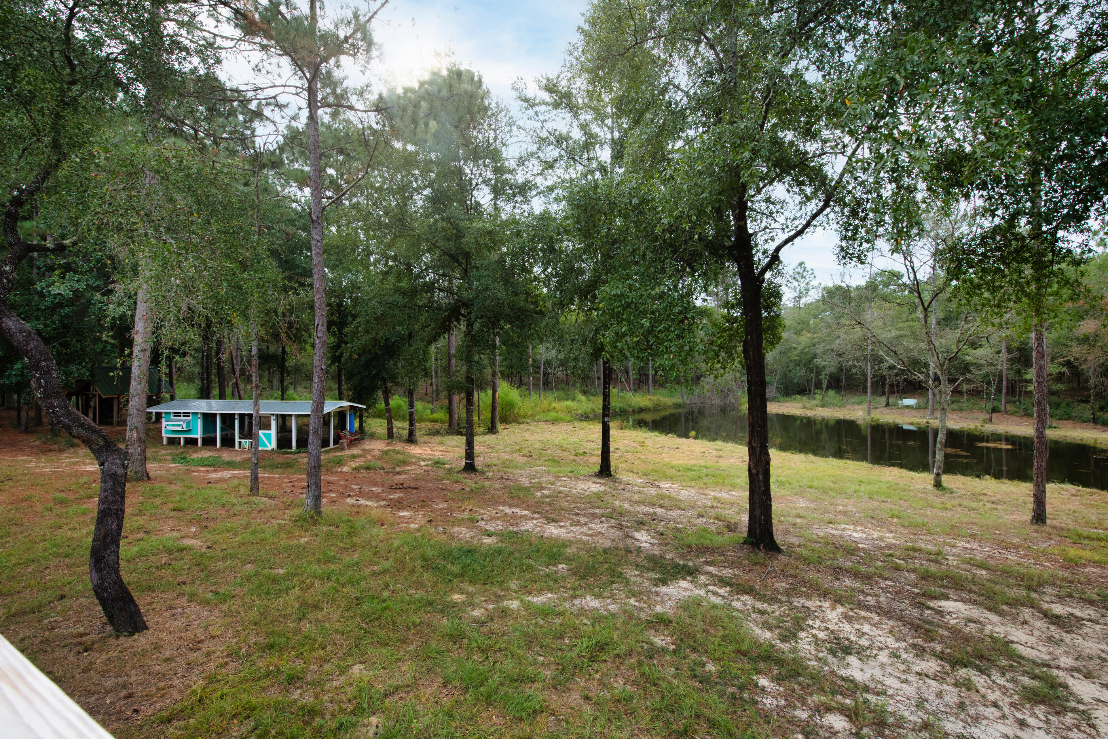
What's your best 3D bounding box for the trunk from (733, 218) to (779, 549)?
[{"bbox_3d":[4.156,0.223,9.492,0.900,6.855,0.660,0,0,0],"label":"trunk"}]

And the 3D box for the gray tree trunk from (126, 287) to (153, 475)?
[{"bbox_3d":[-15.884,0.481,17.700,0.600,7.540,0.560,2,0,-42],"label":"gray tree trunk"}]

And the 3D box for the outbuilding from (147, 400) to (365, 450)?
[{"bbox_3d":[-15.260,2.730,23.910,9.760,2.280,3.470,0,0,9],"label":"outbuilding"}]

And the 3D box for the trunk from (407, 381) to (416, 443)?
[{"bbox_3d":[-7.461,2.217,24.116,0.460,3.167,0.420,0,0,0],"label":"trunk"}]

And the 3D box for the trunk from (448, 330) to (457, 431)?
[{"bbox_3d":[-7.088,0.757,32.300,0.550,7.090,0.520,0,0,-12],"label":"trunk"}]

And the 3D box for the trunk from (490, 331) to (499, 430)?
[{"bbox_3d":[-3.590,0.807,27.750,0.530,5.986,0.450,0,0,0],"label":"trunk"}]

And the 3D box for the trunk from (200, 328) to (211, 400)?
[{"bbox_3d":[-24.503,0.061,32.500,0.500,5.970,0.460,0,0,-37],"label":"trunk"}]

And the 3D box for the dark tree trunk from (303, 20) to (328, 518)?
[{"bbox_3d":[-6.834,-2.883,13.250,0.520,14.260,0.460,0,0,-27],"label":"dark tree trunk"}]

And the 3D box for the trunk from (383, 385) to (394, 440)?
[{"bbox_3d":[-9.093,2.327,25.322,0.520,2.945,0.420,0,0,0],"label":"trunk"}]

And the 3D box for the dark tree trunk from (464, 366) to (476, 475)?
[{"bbox_3d":[-3.095,1.811,17.014,0.450,3.878,0.420,0,0,0],"label":"dark tree trunk"}]

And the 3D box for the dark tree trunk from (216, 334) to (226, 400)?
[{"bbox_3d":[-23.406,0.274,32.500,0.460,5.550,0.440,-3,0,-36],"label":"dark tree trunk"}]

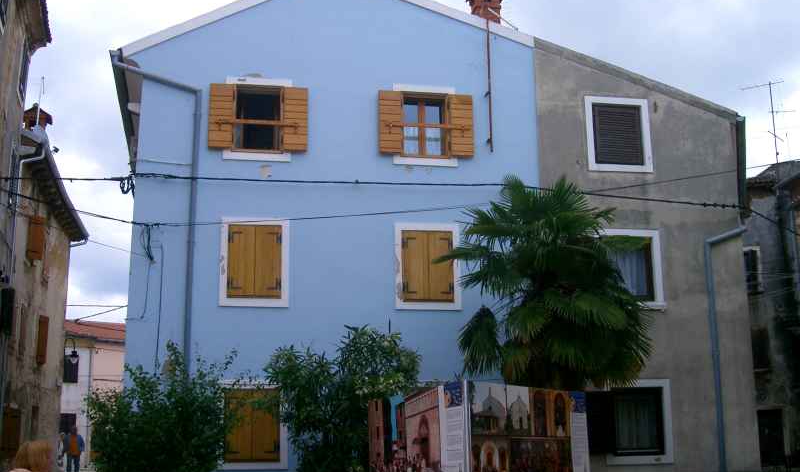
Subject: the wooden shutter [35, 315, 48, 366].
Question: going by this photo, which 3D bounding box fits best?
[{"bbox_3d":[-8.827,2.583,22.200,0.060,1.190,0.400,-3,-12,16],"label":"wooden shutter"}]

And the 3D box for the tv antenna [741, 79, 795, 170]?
[{"bbox_3d":[10.873,-3.260,26.500,1.400,2.550,0.900,-7,-13,32],"label":"tv antenna"}]

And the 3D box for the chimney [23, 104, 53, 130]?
[{"bbox_3d":[-7.738,-2.433,19.074,0.652,0.797,0.652,3,-11,-14],"label":"chimney"}]

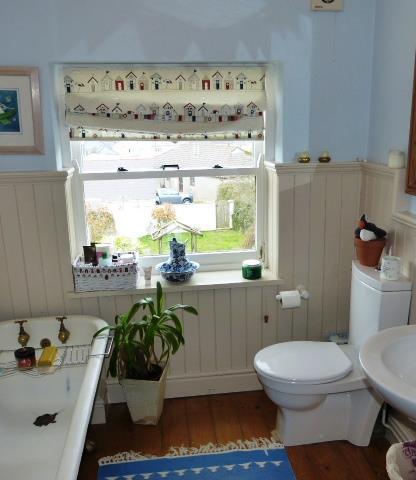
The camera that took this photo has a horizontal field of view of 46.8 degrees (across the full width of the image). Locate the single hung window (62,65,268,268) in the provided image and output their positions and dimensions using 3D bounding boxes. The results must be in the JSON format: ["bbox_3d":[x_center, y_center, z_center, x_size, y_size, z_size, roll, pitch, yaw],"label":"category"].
[{"bbox_3d":[-0.198,-0.353,2.678,1.101,1.147,0.120,-3,14,-6],"label":"single hung window"}]

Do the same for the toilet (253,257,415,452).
[{"bbox_3d":[0.554,0.560,2.315,0.659,0.853,0.375,-3,14,-6],"label":"toilet"}]

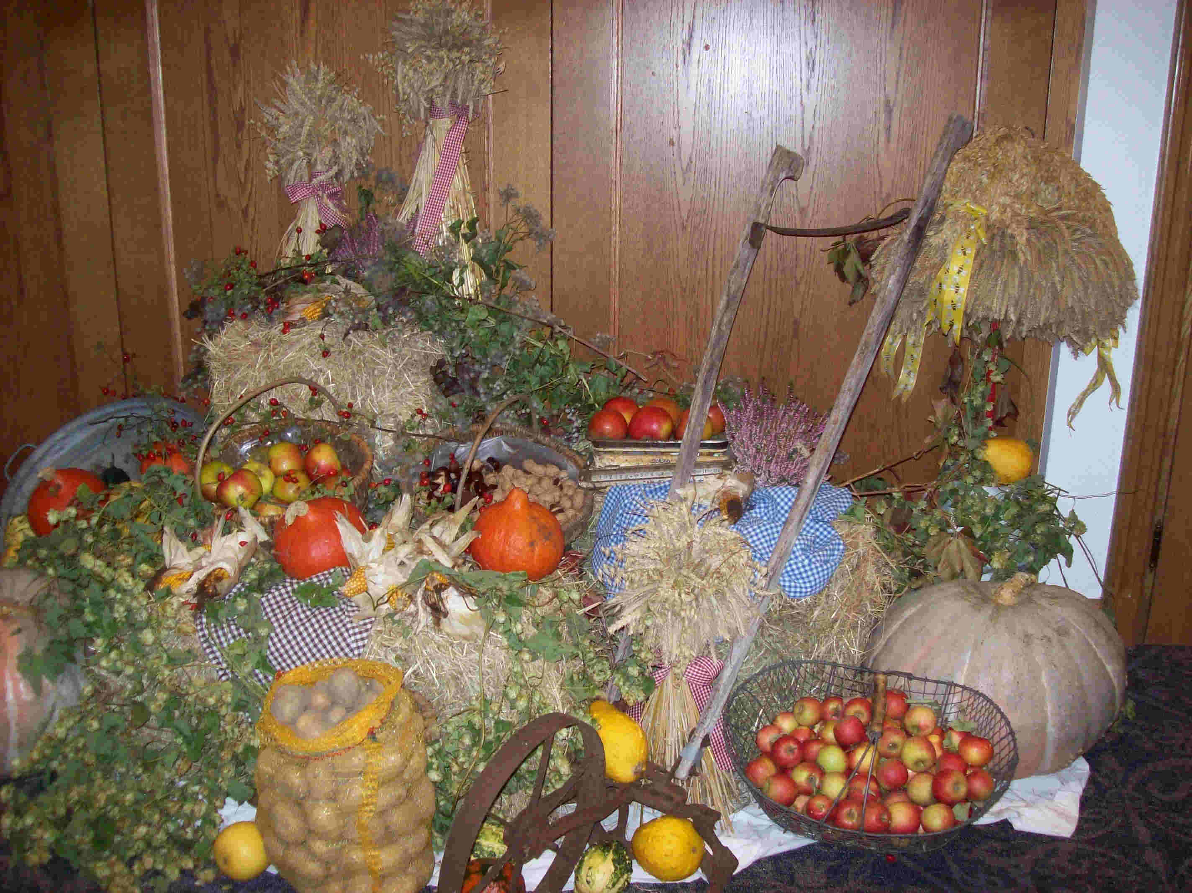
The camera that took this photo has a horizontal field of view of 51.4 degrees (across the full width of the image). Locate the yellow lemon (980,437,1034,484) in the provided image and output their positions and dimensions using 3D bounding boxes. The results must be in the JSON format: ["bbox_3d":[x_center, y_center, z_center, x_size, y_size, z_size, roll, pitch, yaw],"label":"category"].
[{"bbox_3d":[0.981,0.031,2.950,0.122,0.108,0.112,1,15,0],"label":"yellow lemon"}]

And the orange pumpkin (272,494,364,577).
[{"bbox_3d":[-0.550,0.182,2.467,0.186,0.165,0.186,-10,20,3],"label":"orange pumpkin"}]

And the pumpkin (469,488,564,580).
[{"bbox_3d":[-0.156,0.172,2.430,0.186,0.175,0.186,0,15,0],"label":"pumpkin"}]

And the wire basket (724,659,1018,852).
[{"bbox_3d":[0.566,0.628,2.523,0.550,0.260,0.500,1,21,0],"label":"wire basket"}]

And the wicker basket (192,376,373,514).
[{"bbox_3d":[-0.653,0.019,2.600,0.370,0.330,0.330,0,23,0],"label":"wicker basket"}]

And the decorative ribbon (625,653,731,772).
[{"bbox_3d":[0.163,0.518,2.420,0.200,0.210,0.110,0,15,0],"label":"decorative ribbon"}]

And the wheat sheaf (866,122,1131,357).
[{"bbox_3d":[0.911,-0.463,2.760,0.585,0.490,0.560,0,15,0],"label":"wheat sheaf"}]

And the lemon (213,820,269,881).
[{"bbox_3d":[-0.661,0.754,2.312,0.115,0.112,0.112,1,15,0],"label":"lemon"}]

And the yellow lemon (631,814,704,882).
[{"bbox_3d":[0.134,0.752,2.323,0.139,0.124,0.130,1,15,0],"label":"yellow lemon"}]

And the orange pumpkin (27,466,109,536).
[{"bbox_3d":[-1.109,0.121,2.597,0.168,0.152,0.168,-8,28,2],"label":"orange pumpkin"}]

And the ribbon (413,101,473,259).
[{"bbox_3d":[-0.362,-0.630,2.920,0.138,0.365,0.100,0,15,0],"label":"ribbon"}]

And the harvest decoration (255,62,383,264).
[{"bbox_3d":[-0.631,-0.633,2.815,0.280,0.480,0.250,1,15,0],"label":"harvest decoration"}]

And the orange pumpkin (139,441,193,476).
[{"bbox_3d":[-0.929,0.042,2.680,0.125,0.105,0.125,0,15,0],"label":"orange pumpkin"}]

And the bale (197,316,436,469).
[{"bbox_3d":[-0.628,-0.106,2.938,0.500,0.390,0.420,1,15,0],"label":"bale"}]

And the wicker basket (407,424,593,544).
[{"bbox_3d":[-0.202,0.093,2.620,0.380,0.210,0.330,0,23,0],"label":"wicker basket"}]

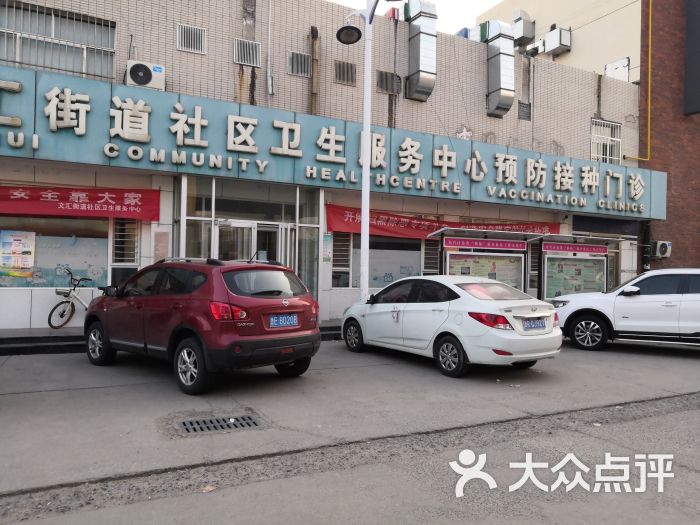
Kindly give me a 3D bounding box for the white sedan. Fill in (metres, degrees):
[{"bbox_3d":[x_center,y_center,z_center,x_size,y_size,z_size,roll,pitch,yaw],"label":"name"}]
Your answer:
[{"bbox_3d":[1.481,0.961,9.445,1.750,1.460,4.370,2,-1,-32],"label":"white sedan"}]

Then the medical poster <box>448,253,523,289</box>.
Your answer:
[{"bbox_3d":[3.371,0.356,13.485,2.517,1.149,0.080,1,-1,-28],"label":"medical poster"}]

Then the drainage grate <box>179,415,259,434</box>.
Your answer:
[{"bbox_3d":[-1.259,1.601,5.311,0.750,0.040,0.360,1,-1,-23],"label":"drainage grate"}]

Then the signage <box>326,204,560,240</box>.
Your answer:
[{"bbox_3d":[3.125,-1.011,15.905,8.437,0.750,0.060,1,-1,-28],"label":"signage"}]

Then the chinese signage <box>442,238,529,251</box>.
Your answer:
[{"bbox_3d":[3.383,-0.444,13.517,2.646,0.207,0.060,1,-1,-28],"label":"chinese signage"}]

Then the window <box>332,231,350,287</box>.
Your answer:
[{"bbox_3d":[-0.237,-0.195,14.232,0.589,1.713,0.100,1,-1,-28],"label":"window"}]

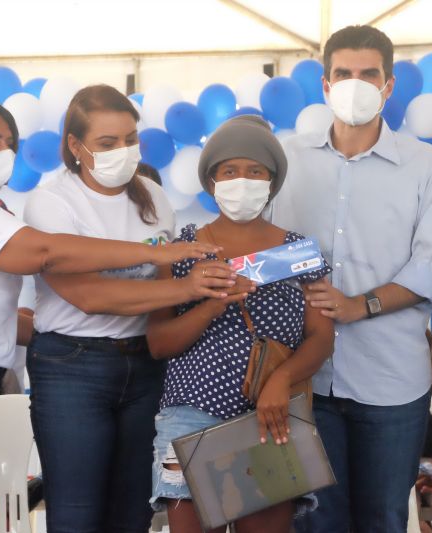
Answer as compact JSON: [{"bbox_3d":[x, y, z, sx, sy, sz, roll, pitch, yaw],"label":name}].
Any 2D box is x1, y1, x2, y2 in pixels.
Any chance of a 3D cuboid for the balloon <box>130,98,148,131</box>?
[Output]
[{"bbox_3d":[-0.435,-0.688,7.750,0.205,0.214,0.220,-1,-3,0],"label":"balloon"}]

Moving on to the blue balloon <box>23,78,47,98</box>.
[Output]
[{"bbox_3d":[-0.852,-0.802,8.000,0.182,0.211,0.210,-1,-3,0],"label":"blue balloon"}]

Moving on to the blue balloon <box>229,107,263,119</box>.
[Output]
[{"bbox_3d":[0.152,-0.651,7.800,0.197,0.201,0.220,-1,-3,0],"label":"blue balloon"}]

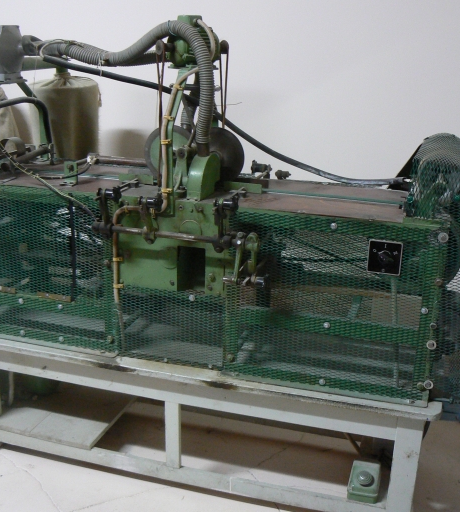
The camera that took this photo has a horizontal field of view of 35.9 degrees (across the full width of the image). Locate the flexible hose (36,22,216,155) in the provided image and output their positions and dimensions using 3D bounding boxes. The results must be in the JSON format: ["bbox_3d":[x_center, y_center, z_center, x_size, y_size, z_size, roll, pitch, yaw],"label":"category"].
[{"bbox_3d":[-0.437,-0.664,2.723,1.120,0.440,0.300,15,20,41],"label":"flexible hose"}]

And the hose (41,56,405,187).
[{"bbox_3d":[-0.079,-0.556,2.885,1.590,0.435,0.170,7,16,17],"label":"hose"}]

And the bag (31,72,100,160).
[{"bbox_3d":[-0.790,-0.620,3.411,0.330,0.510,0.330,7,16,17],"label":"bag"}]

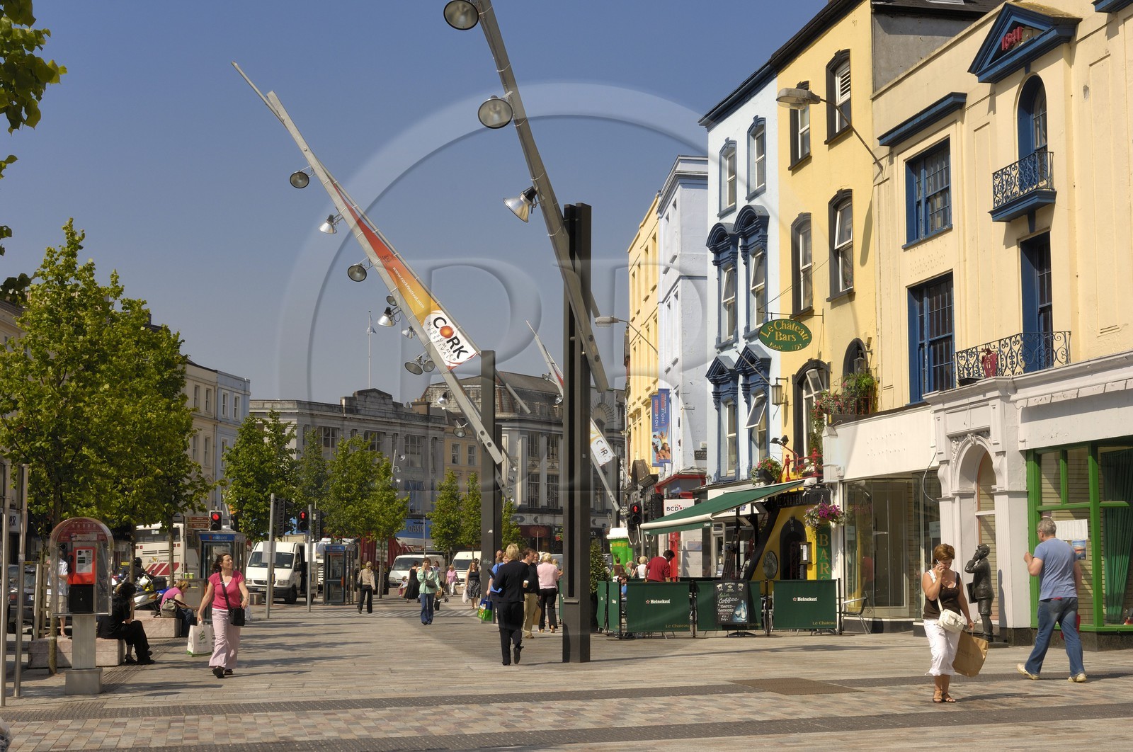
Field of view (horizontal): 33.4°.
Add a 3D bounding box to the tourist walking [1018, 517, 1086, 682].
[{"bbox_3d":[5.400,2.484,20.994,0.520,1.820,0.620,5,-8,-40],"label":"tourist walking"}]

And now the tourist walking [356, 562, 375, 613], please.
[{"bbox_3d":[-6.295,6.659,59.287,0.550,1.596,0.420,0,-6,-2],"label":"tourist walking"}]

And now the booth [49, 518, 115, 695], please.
[{"bbox_3d":[-5.781,2.750,22.557,0.740,2.086,0.580,1,-6,-12],"label":"booth"}]

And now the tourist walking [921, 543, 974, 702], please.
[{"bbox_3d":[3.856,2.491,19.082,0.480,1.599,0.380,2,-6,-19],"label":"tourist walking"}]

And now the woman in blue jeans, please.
[{"bbox_3d":[-3.392,5.316,46.576,0.550,1.618,0.420,1,-6,-6],"label":"woman in blue jeans"}]

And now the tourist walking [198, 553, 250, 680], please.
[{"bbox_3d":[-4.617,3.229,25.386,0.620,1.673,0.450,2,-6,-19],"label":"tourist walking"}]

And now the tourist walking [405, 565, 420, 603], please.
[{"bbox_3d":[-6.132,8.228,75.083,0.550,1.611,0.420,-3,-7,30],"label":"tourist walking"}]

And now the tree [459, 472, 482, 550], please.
[{"bbox_3d":[-5.221,8.693,104.660,1.750,6.727,1.750,0,-6,0],"label":"tree"}]

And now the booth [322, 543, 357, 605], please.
[{"bbox_3d":[-8.665,7.553,71.819,0.900,2.289,0.900,-2,-6,16],"label":"booth"}]

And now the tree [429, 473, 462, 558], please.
[{"bbox_3d":[-6.469,8.359,101.176,1.950,6.700,1.950,0,-6,0],"label":"tree"}]

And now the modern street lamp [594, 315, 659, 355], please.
[{"bbox_3d":[2.088,-1.407,65.428,2.294,1.366,0.350,0,-6,-3],"label":"modern street lamp"}]

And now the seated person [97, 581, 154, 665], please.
[{"bbox_3d":[-6.887,3.864,29.466,0.860,1.289,0.520,1,-6,-12],"label":"seated person"}]

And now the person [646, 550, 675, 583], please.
[{"bbox_3d":[1.851,4.227,37.118,0.520,1.600,0.500,-5,-8,40],"label":"person"}]

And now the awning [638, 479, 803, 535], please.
[{"bbox_3d":[3.349,2.929,41.717,2.252,1.053,6.737,1,-6,-11],"label":"awning"}]

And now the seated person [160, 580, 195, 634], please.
[{"bbox_3d":[-8.232,4.910,39.861,0.750,1.189,0.500,1,-6,-10],"label":"seated person"}]

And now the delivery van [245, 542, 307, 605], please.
[{"bbox_3d":[-12.090,8.410,80.540,2.000,2.500,5.100,0,-6,4],"label":"delivery van"}]

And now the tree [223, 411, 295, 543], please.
[{"bbox_3d":[-11.601,4.975,71.365,2.785,7.396,2.800,0,-6,0],"label":"tree"}]

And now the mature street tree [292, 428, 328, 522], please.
[{"bbox_3d":[-10.408,5.658,76.824,2.000,7.114,2.000,0,-6,0],"label":"mature street tree"}]

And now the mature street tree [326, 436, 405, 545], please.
[{"bbox_3d":[-8.797,6.222,82.798,3.623,7.213,3.300,0,-6,0],"label":"mature street tree"}]

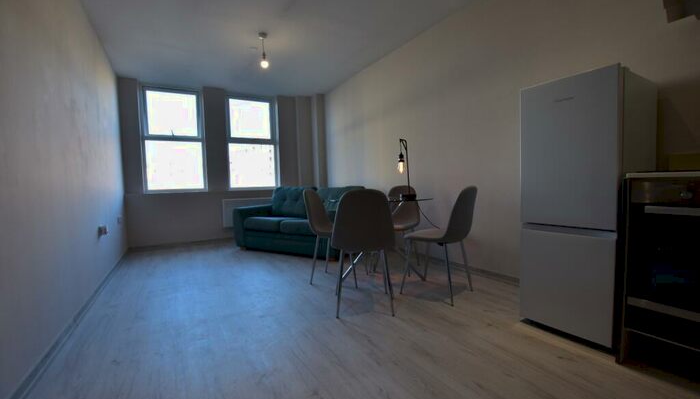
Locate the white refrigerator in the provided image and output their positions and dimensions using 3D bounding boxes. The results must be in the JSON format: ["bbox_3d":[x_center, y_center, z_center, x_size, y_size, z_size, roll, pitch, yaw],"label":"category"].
[{"bbox_3d":[1.440,0.047,1.789,0.588,1.452,0.453,-4,4,-33],"label":"white refrigerator"}]

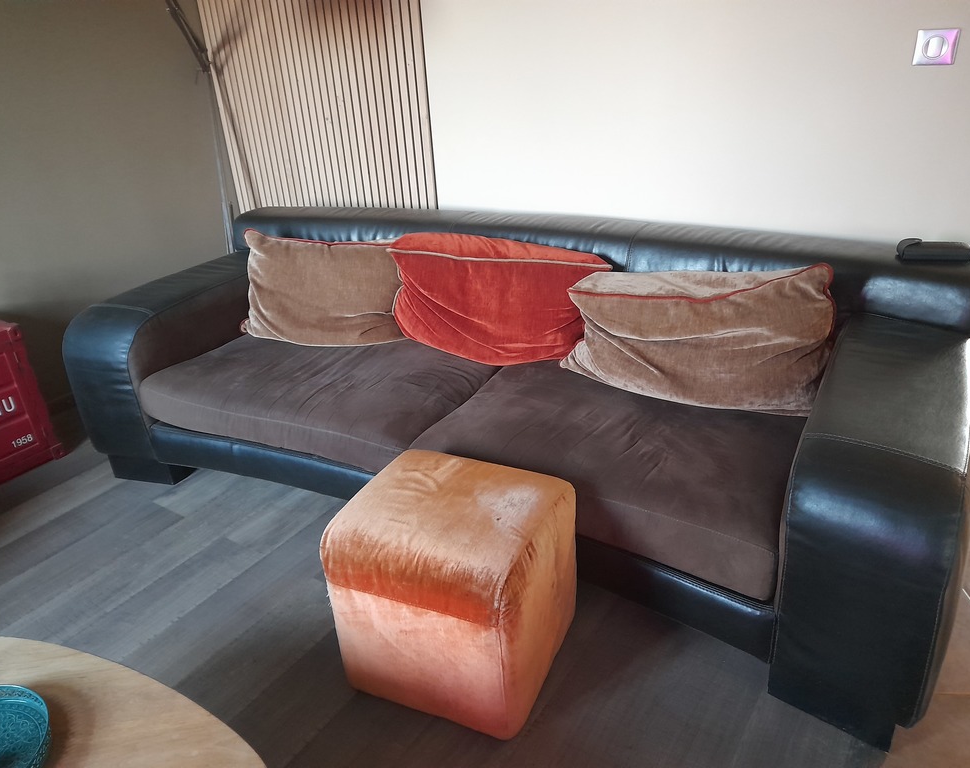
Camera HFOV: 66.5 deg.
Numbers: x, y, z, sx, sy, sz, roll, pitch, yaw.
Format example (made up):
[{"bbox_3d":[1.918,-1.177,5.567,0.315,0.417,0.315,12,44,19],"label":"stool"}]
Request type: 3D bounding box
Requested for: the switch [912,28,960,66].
[{"bbox_3d":[1.068,-0.797,1.751,0.082,0.082,0.012,13,31,30],"label":"switch"}]

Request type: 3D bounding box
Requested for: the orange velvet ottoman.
[{"bbox_3d":[-0.055,0.459,1.705,0.411,0.419,0.393,9,29,24],"label":"orange velvet ottoman"}]

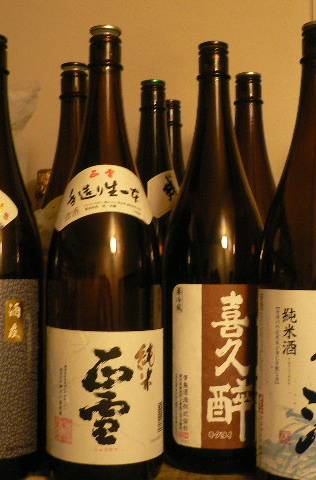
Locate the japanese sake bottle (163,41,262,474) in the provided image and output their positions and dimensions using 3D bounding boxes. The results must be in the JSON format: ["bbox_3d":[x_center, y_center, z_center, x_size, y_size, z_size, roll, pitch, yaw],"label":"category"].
[{"bbox_3d":[0.054,0.010,0.626,0.105,0.397,0.105,0,0,-10],"label":"japanese sake bottle"}]

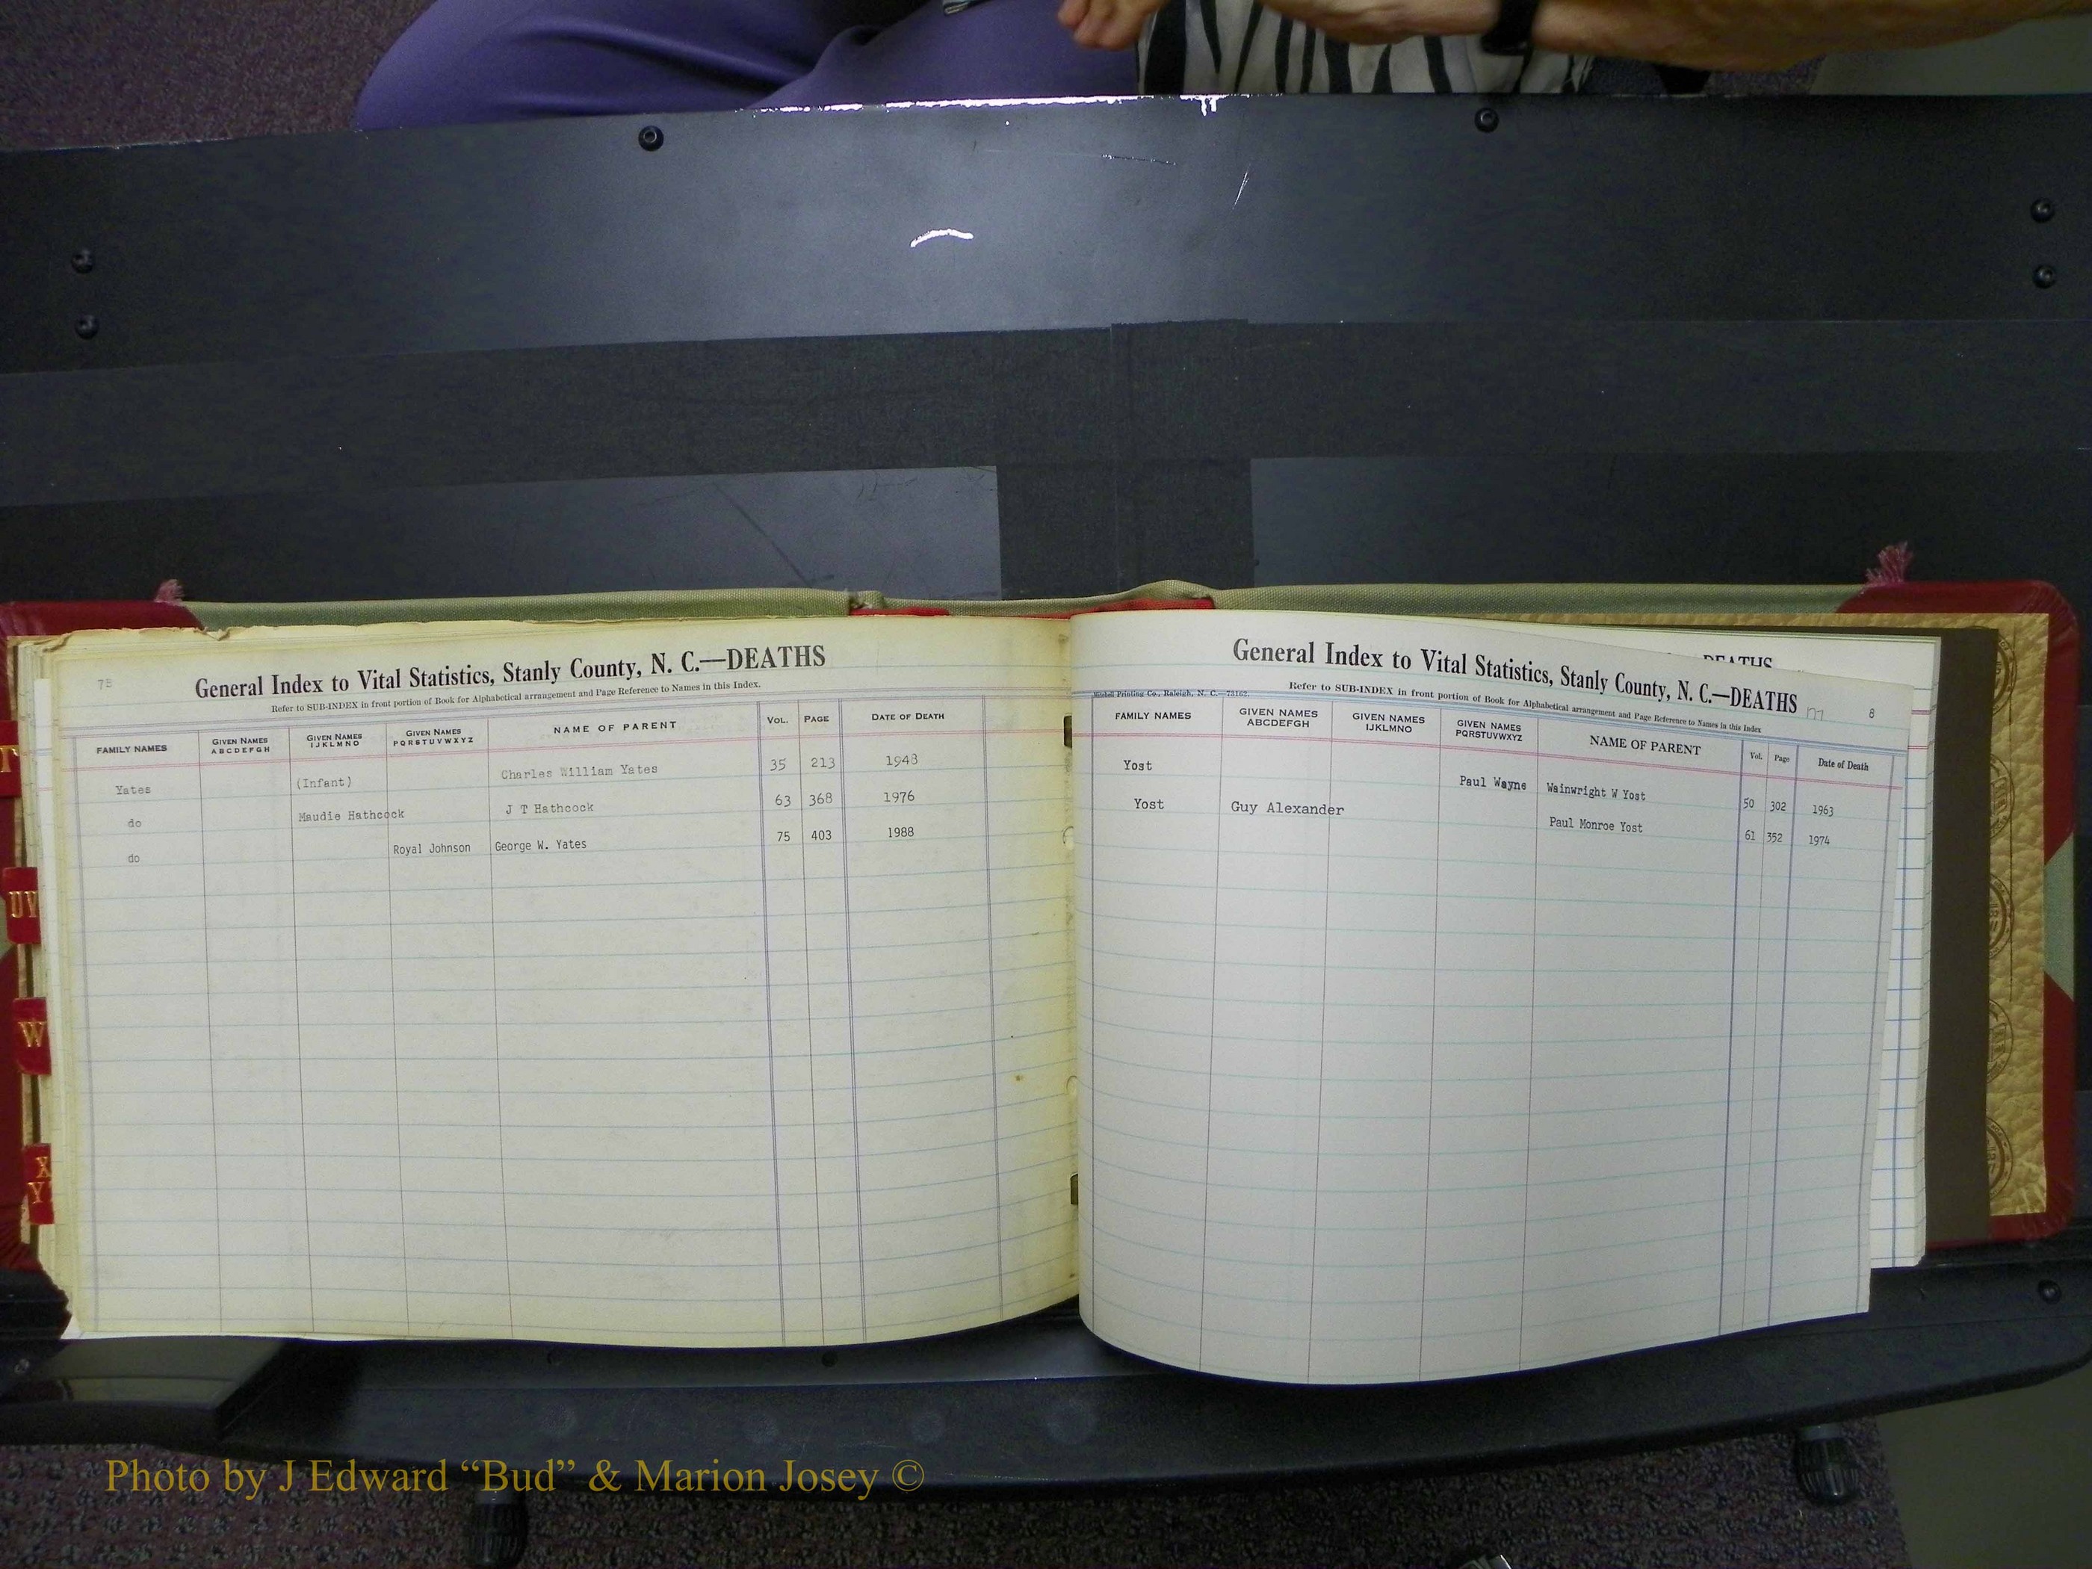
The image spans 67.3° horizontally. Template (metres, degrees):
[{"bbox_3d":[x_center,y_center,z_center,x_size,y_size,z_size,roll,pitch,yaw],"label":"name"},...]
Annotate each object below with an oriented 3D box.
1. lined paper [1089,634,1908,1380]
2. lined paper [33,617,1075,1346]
[{"bbox_3d":[0.163,0.070,0.500,0.306,0.048,0.232,1,92,-16],"label":"lined paper"},{"bbox_3d":[-0.161,0.064,0.508,0.341,0.041,0.228,-2,91,0],"label":"lined paper"}]

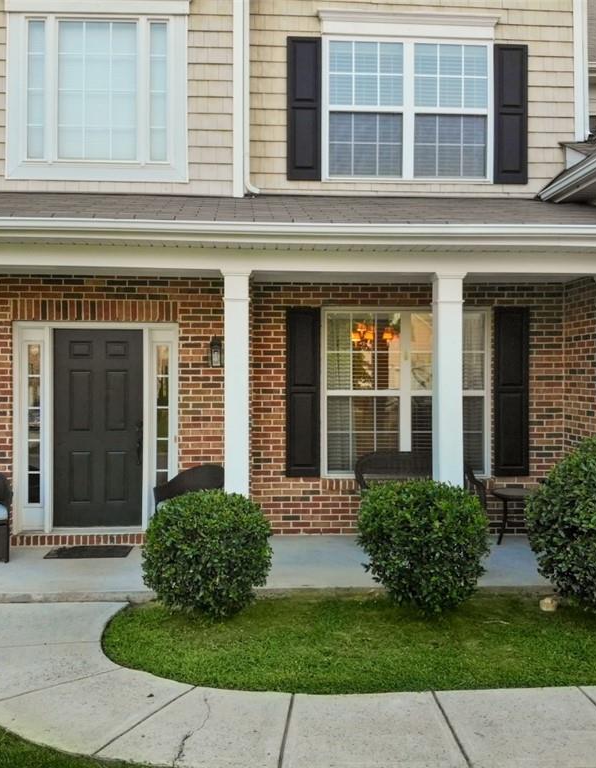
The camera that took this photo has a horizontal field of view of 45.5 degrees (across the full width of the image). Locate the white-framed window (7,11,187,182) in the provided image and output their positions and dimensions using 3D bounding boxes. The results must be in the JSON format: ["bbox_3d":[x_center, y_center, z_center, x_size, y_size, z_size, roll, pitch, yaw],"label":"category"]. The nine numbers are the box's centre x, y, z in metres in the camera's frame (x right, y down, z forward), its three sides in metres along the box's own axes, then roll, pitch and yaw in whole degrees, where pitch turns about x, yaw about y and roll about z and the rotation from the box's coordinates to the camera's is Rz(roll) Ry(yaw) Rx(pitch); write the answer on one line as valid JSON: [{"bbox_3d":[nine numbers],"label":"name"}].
[{"bbox_3d":[-2.030,-2.900,7.150,1.800,1.710,0.120,0,-1,-3],"label":"white-framed window"}]

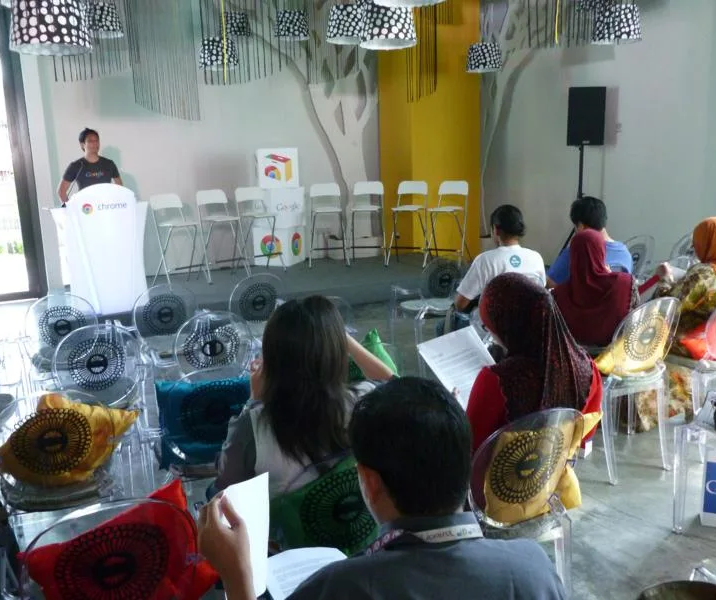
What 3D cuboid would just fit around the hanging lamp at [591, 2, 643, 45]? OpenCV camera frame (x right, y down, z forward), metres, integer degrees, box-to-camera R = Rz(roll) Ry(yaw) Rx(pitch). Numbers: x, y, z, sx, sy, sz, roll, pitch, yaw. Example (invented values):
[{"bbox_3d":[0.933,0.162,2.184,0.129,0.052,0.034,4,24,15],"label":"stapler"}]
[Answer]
[{"bbox_3d":[2.085,-2.222,5.200,0.390,0.300,0.390,-2,14,0],"label":"hanging lamp"}]

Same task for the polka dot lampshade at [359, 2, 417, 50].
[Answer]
[{"bbox_3d":[0.207,-1.863,4.400,0.380,0.290,0.380,-2,12,0],"label":"polka dot lampshade"}]

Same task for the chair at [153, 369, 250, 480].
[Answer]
[{"bbox_3d":[-0.593,0.646,2.647,0.540,0.940,0.550,-6,13,-21],"label":"chair"}]

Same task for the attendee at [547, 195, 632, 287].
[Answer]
[{"bbox_3d":[1.369,-0.046,4.301,0.540,1.320,0.750,-5,15,-15],"label":"attendee"}]

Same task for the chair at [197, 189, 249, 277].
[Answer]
[{"bbox_3d":[-1.510,-0.694,7.036,0.450,0.950,0.480,-13,18,-38],"label":"chair"}]

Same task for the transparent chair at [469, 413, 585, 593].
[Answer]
[{"bbox_3d":[0.460,0.717,2.178,0.540,0.940,0.550,-8,15,-22],"label":"transparent chair"}]

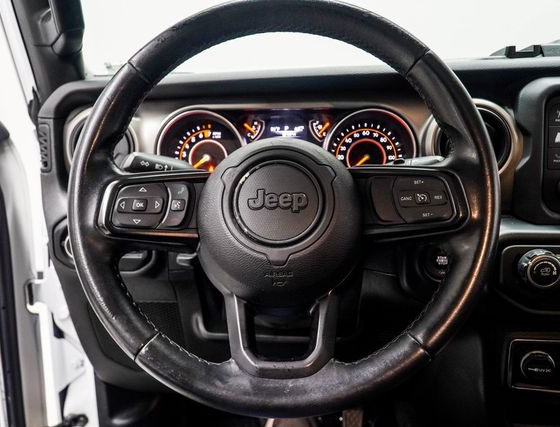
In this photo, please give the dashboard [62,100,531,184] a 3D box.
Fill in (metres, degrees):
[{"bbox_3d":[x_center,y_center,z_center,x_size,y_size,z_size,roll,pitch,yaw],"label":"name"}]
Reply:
[{"bbox_3d":[0.014,-0.093,0.665,0.605,0.120,0.100,0,10,0],"label":"dashboard"}]

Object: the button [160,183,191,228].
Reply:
[{"bbox_3d":[-0.096,-0.007,0.457,0.028,0.043,0.011,0,-13,0],"label":"button"}]

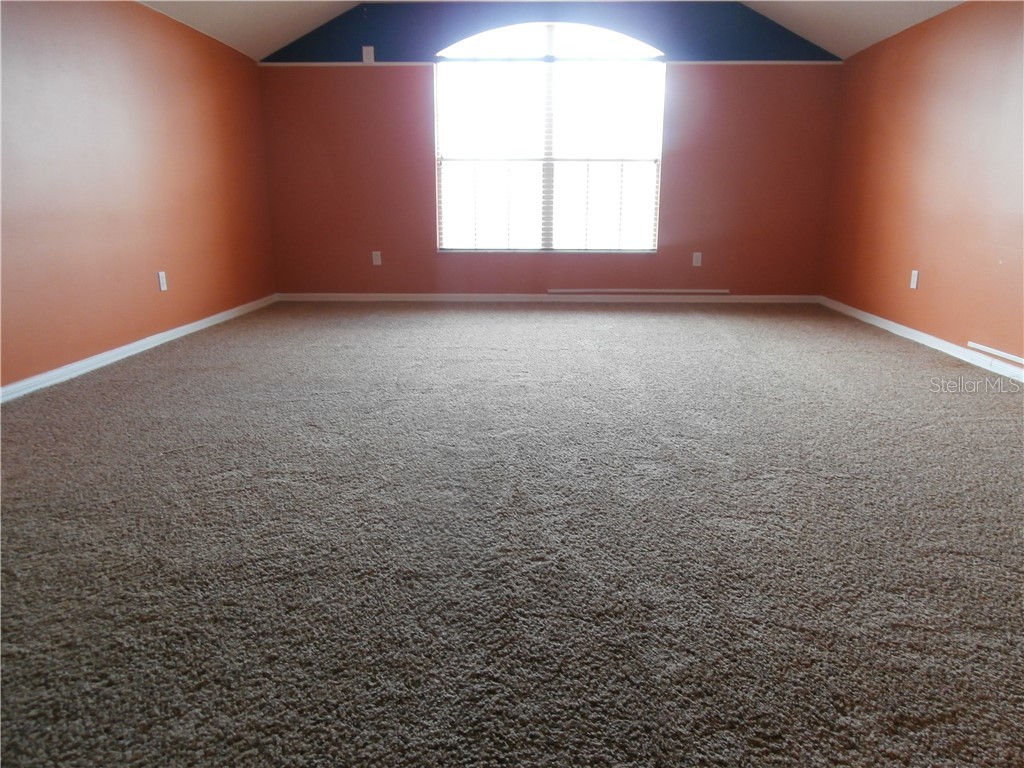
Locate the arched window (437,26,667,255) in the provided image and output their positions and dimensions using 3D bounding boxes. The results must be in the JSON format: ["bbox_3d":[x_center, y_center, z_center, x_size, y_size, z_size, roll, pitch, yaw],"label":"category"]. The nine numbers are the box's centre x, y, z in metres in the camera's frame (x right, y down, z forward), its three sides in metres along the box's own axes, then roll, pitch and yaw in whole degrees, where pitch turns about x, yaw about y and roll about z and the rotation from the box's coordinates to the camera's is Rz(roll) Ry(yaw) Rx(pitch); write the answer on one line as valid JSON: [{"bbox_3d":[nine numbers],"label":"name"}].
[{"bbox_3d":[0.312,-2.073,6.309,1.920,1.850,0.120,1,14,2],"label":"arched window"}]

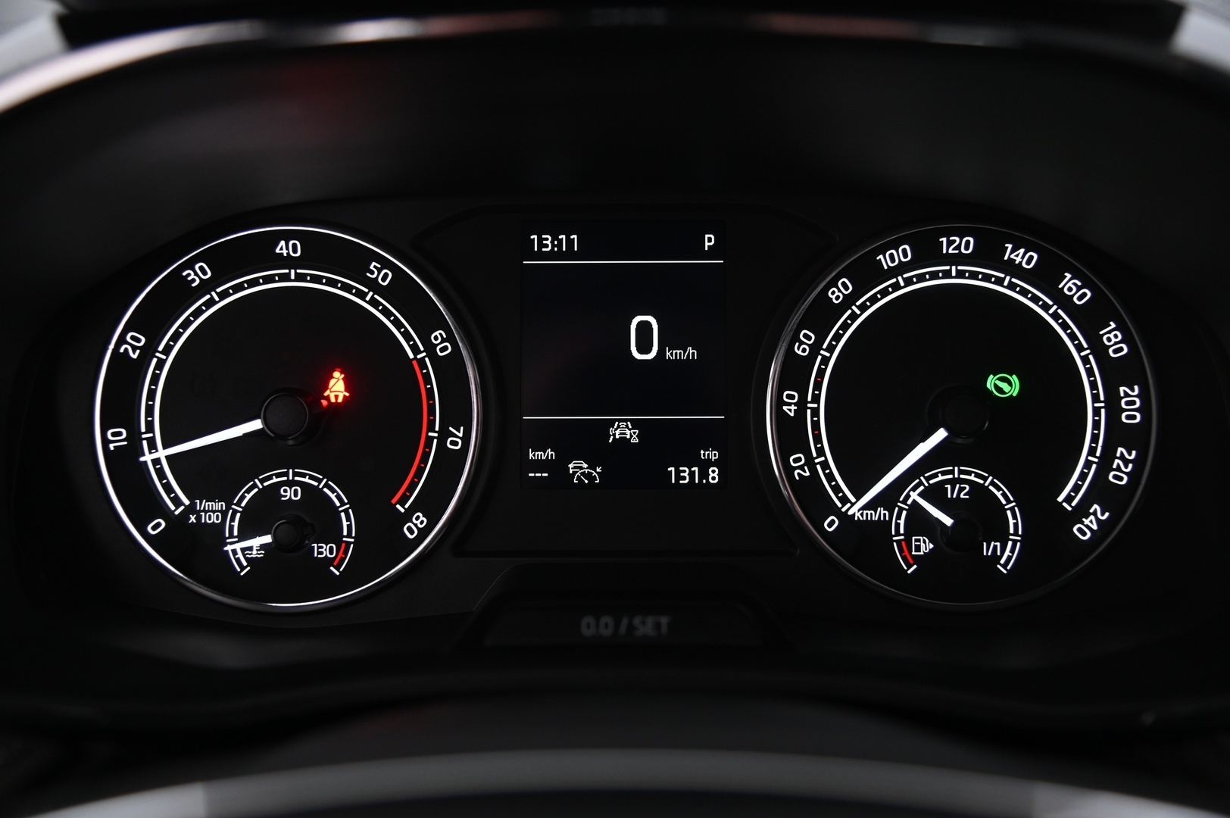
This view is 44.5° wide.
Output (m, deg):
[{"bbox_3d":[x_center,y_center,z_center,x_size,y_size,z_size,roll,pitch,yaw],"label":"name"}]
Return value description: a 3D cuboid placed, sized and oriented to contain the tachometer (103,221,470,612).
[{"bbox_3d":[-0.085,0.002,0.395,0.101,0.100,0.020,0,-3,-1],"label":"tachometer"}]

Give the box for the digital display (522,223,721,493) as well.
[{"bbox_3d":[0.002,-0.014,0.398,0.053,0.070,0.010,0,-3,-1],"label":"digital display"}]

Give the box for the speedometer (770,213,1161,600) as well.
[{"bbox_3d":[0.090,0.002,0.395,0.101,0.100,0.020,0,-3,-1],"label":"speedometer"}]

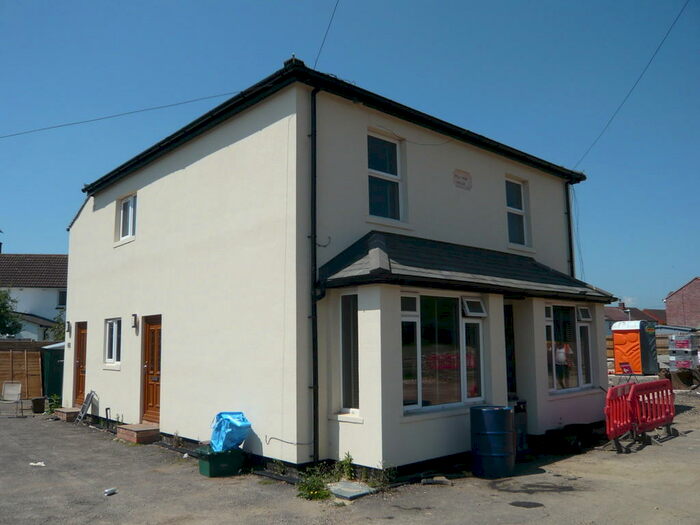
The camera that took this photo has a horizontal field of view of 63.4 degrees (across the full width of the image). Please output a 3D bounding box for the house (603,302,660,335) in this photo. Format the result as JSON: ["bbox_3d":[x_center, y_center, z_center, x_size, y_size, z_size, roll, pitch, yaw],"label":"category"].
[{"bbox_3d":[49.792,11.405,105.000,13.500,7.800,8.500,-2,-8,9],"label":"house"}]

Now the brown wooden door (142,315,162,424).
[{"bbox_3d":[-3.907,2.122,11.372,0.100,2.080,0.890,6,-10,-42],"label":"brown wooden door"}]

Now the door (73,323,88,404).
[{"bbox_3d":[-6.841,2.594,14.548,0.100,2.080,0.890,6,-10,-42],"label":"door"}]

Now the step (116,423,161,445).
[{"bbox_3d":[-4.091,3.309,10.984,0.440,0.220,0.920,6,-10,-42],"label":"step"}]

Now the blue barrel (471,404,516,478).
[{"bbox_3d":[1.949,2.438,7.716,0.585,0.870,0.585,-1,-8,0],"label":"blue barrel"}]

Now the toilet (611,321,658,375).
[{"bbox_3d":[12.102,3.624,24.000,1.100,2.300,1.200,4,-9,-30],"label":"toilet"}]

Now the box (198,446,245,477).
[{"bbox_3d":[-1.815,2.802,7.999,0.530,0.320,0.400,4,-9,-30],"label":"box"}]

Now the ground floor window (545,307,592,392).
[{"bbox_3d":[4.263,1.643,11.006,1.670,1.600,0.140,6,-10,-42],"label":"ground floor window"}]

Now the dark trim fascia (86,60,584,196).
[{"bbox_3d":[-0.507,-1.909,14.274,9.062,0.260,8.960,6,-10,-42],"label":"dark trim fascia"}]

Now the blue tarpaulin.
[{"bbox_3d":[-1.709,2.438,8.193,0.500,0.560,0.420,3,-9,-27],"label":"blue tarpaulin"}]

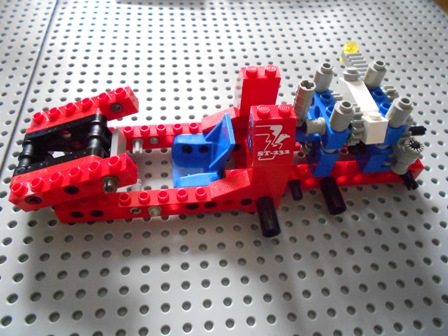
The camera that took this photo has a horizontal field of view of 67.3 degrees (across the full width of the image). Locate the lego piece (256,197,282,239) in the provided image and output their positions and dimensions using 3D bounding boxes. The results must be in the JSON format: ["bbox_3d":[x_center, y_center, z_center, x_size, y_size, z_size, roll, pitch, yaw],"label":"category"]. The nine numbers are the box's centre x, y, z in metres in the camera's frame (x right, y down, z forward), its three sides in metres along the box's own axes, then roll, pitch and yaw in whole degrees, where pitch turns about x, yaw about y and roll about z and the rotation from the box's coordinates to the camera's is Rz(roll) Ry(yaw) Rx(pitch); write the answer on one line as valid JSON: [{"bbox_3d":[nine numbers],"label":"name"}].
[{"bbox_3d":[0.019,0.021,0.146,0.008,0.008,0.016,-4,52,-7],"label":"lego piece"}]

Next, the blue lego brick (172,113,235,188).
[{"bbox_3d":[-0.010,-0.008,0.155,0.028,0.029,0.032,-4,52,-7],"label":"blue lego brick"}]

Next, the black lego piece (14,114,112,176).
[{"bbox_3d":[-0.064,-0.006,0.146,0.040,0.018,0.024,-15,52,7],"label":"black lego piece"}]

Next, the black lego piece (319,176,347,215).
[{"bbox_3d":[0.049,0.012,0.155,0.008,0.008,0.016,-4,52,-7],"label":"black lego piece"}]

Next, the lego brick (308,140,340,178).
[{"bbox_3d":[0.045,-0.004,0.152,0.008,0.016,0.008,-4,52,-7],"label":"lego brick"}]

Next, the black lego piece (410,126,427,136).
[{"bbox_3d":[0.093,-0.018,0.162,0.010,0.005,0.005,-4,52,-7],"label":"black lego piece"}]

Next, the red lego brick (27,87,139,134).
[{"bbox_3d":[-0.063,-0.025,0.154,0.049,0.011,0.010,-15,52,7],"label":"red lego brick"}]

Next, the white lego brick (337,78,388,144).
[{"bbox_3d":[0.060,-0.025,0.148,0.008,0.019,0.032,-4,25,-7],"label":"white lego brick"}]

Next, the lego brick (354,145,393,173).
[{"bbox_3d":[0.072,-0.006,0.156,0.016,0.016,0.008,-4,52,-7],"label":"lego brick"}]

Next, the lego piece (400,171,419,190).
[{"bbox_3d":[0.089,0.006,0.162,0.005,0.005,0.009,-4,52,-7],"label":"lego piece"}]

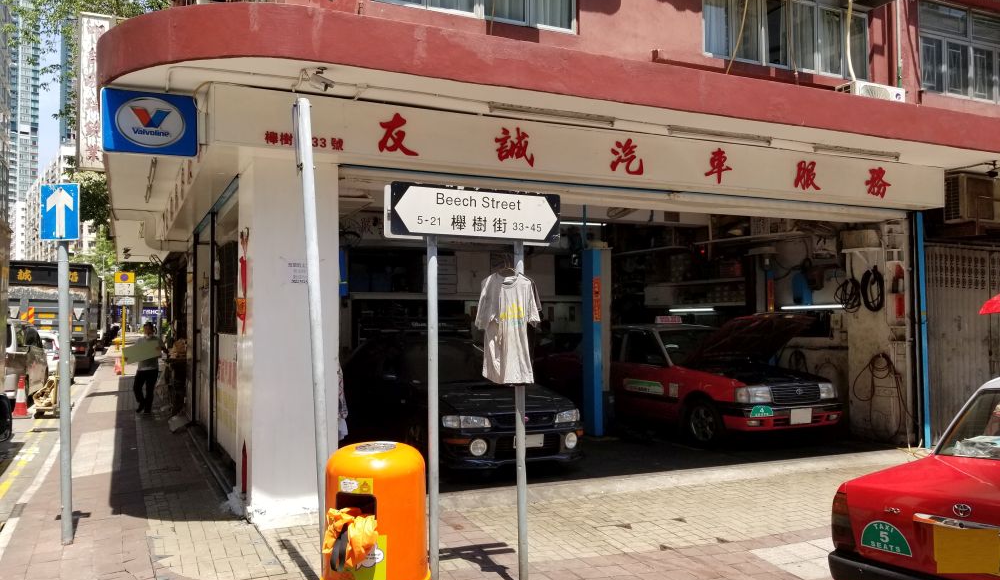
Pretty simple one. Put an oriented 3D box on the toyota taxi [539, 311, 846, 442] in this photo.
[{"bbox_3d":[2.512,1.190,10.933,1.700,1.620,4.650,1,-3,-27],"label":"toyota taxi"}]

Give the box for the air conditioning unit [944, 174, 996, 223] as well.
[{"bbox_3d":[5.309,-1.012,8.680,0.600,0.500,0.500,1,-3,-23],"label":"air conditioning unit"}]

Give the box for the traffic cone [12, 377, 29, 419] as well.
[{"bbox_3d":[-9.103,2.014,14.319,0.430,0.770,0.430,1,-3,-23],"label":"traffic cone"}]

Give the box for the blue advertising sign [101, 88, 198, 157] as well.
[{"bbox_3d":[-2.493,-1.172,5.355,0.620,0.455,0.120,1,-3,-23],"label":"blue advertising sign"}]

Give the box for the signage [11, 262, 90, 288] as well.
[{"bbox_3d":[-14.826,-0.489,24.645,2.300,0.800,0.120,1,-3,-27],"label":"signage"}]

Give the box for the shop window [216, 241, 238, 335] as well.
[{"bbox_3d":[-3.256,-0.006,8.964,0.100,1.050,2.000,1,-3,-27],"label":"shop window"}]

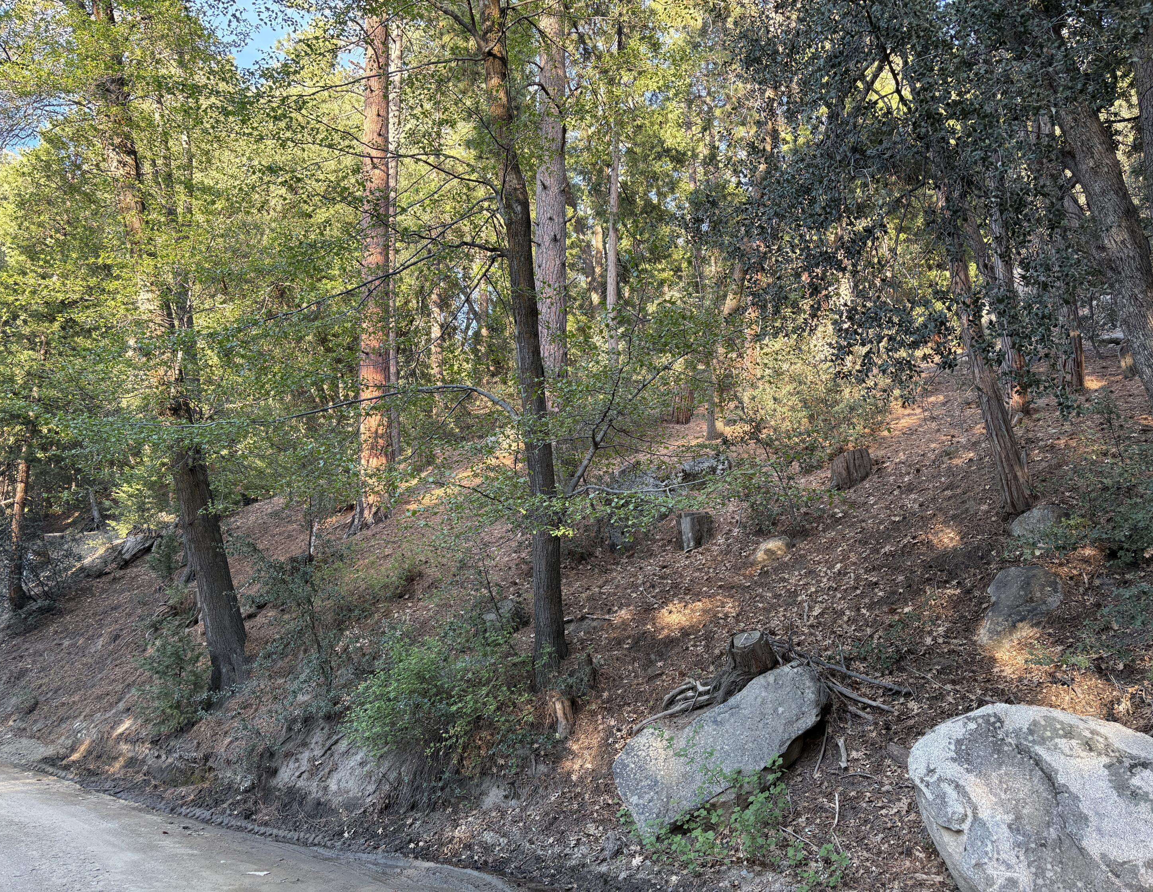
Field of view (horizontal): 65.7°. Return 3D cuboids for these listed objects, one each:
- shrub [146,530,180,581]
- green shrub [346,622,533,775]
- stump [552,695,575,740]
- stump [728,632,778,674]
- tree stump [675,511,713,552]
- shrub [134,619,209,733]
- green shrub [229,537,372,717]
[{"bbox_3d":[-5.318,1.406,11.500,0.430,0.650,0.430,0,-6,0],"label":"shrub"},{"bbox_3d":[-0.843,1.621,5.900,1.164,0.910,1.050,0,-6,0],"label":"green shrub"},{"bbox_3d":[-0.088,1.850,6.100,0.157,0.291,0.170,0,-6,0],"label":"stump"},{"bbox_3d":[1.217,1.431,6.200,0.322,0.288,0.310,0,-6,0],"label":"stump"},{"bbox_3d":[1.264,0.920,9.600,0.387,0.424,0.380,0,-6,0],"label":"tree stump"},{"bbox_3d":[-3.115,1.758,6.900,0.560,0.850,0.560,0,-6,0],"label":"shrub"},{"bbox_3d":[-2.094,1.349,6.900,1.020,1.320,0.900,0,-6,0],"label":"green shrub"}]

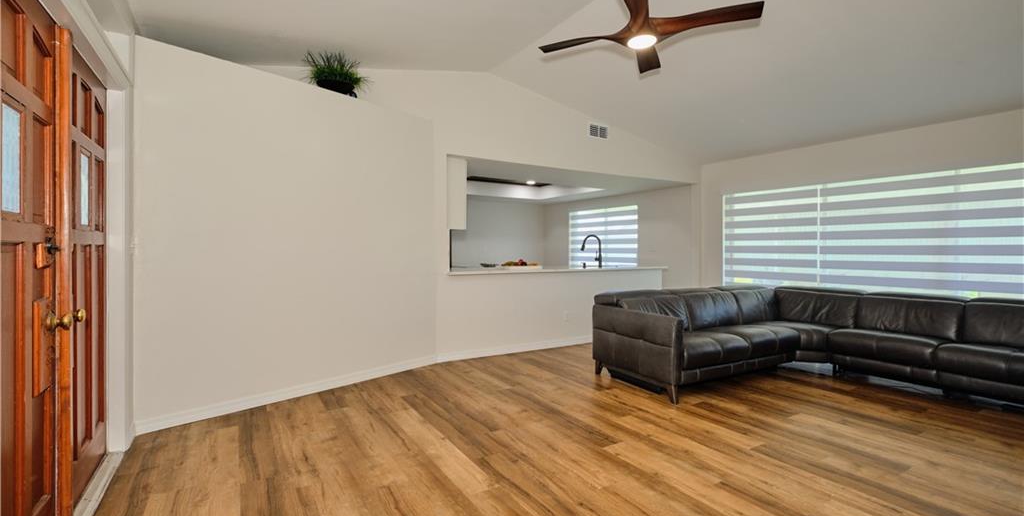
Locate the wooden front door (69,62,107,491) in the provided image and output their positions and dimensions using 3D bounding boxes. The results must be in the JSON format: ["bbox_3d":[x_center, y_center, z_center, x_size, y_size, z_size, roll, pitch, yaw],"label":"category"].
[{"bbox_3d":[-2.045,0.077,2.027,0.045,2.030,0.760,0,0,-33],"label":"wooden front door"}]

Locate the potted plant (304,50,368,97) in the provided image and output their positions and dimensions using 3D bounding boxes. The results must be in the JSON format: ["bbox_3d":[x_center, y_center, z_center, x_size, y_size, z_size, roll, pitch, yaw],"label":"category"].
[{"bbox_3d":[-1.512,-1.577,3.672,0.390,0.370,0.460,0,0,42],"label":"potted plant"}]

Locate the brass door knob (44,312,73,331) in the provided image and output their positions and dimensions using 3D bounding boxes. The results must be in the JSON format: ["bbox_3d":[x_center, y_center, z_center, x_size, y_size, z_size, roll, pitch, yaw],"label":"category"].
[{"bbox_3d":[-1.730,0.246,1.637,0.065,0.068,0.068,0,0,-33],"label":"brass door knob"}]

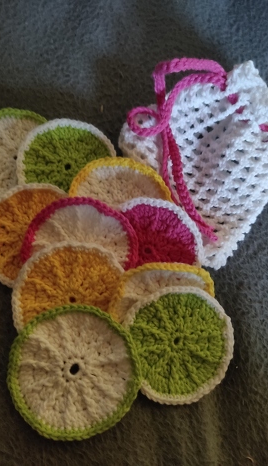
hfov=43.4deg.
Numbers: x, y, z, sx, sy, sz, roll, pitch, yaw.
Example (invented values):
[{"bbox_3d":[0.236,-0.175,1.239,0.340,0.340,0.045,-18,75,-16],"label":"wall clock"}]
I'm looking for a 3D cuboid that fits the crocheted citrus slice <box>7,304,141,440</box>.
[{"bbox_3d":[-0.044,0.104,0.256,0.097,0.010,0.097,0,81,-5],"label":"crocheted citrus slice"}]

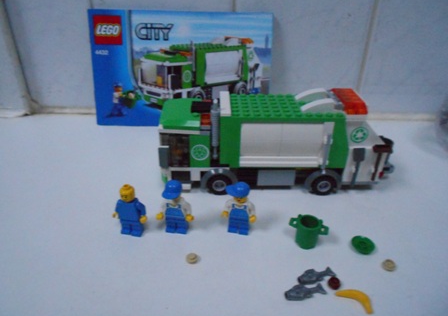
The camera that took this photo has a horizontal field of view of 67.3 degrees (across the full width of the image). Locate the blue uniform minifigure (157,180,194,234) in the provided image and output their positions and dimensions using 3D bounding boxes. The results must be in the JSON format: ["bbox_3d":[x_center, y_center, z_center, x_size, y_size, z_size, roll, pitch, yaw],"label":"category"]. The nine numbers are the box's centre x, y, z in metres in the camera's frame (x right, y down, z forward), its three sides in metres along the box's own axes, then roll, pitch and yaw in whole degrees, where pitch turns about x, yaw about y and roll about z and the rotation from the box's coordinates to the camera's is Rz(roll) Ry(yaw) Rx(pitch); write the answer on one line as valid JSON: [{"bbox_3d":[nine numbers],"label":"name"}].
[{"bbox_3d":[-0.035,0.036,0.244,0.025,0.042,0.018,4,31,6],"label":"blue uniform minifigure"}]

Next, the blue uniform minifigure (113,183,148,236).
[{"bbox_3d":[-0.068,0.038,0.243,0.025,0.040,0.015,6,31,9],"label":"blue uniform minifigure"}]

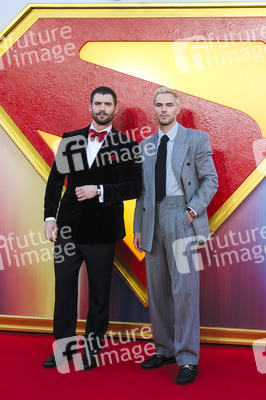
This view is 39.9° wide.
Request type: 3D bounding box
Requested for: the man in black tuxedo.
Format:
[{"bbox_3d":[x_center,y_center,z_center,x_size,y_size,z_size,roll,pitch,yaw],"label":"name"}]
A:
[{"bbox_3d":[-0.268,0.184,2.480,0.650,1.860,0.420,1,5,11],"label":"man in black tuxedo"}]

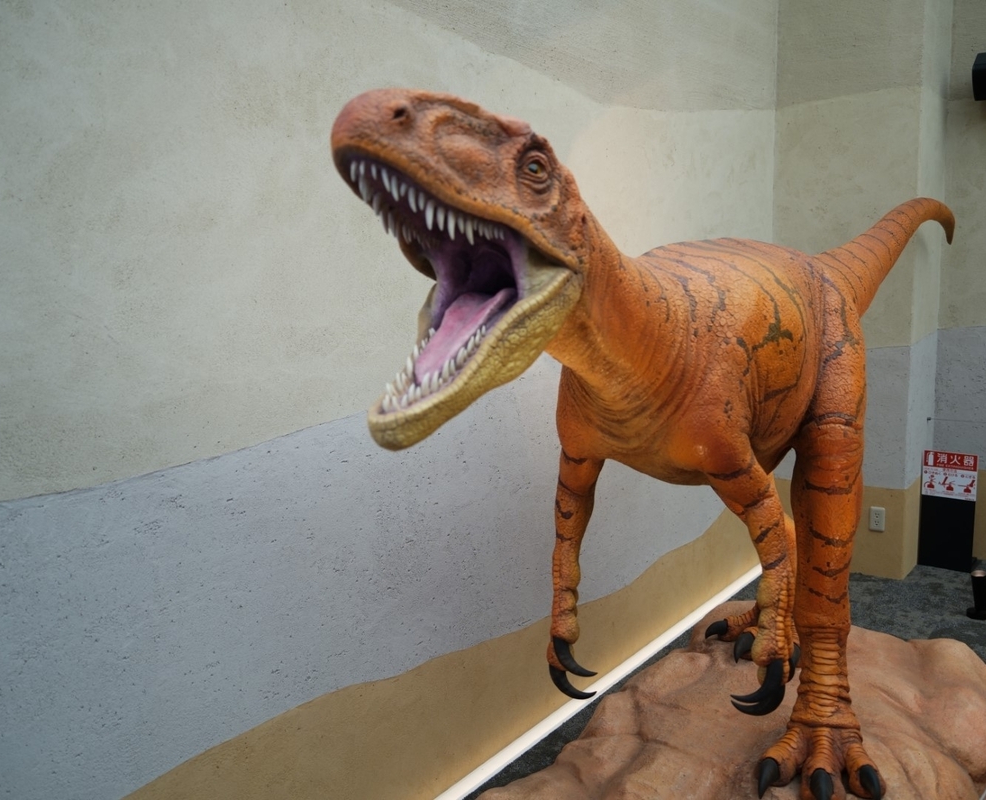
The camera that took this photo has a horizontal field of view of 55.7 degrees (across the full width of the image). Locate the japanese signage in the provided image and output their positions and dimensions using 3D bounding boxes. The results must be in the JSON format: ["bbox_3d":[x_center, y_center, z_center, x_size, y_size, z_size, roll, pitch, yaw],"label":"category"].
[{"bbox_3d":[2.378,0.392,4.854,0.255,0.237,0.020,4,6,35],"label":"japanese signage"}]

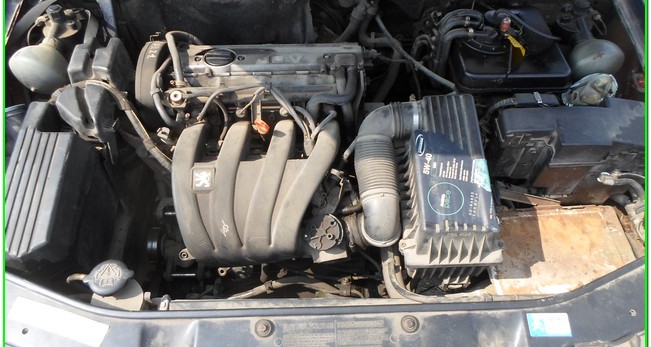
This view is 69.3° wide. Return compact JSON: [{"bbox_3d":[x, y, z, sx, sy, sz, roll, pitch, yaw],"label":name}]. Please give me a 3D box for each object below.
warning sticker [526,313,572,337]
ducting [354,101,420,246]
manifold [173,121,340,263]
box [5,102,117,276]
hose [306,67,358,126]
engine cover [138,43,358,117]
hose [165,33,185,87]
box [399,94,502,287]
[{"bbox_3d":[0.357,0.240,0.750,0.072,0.002,0.036,0,57,0],"label":"warning sticker"},{"bbox_3d":[0.115,-0.003,0.908,0.120,0.135,0.270,0,57,0],"label":"ducting"},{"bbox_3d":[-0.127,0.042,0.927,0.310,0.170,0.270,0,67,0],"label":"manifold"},{"bbox_3d":[-0.560,0.034,0.944,0.170,0.170,0.330,0,57,0],"label":"box"},{"bbox_3d":[0.015,-0.161,0.963,0.105,0.080,0.120,0,57,0],"label":"hose"},{"bbox_3d":[-0.157,-0.206,1.022,0.455,0.125,0.180,0,49,0],"label":"engine cover"},{"bbox_3d":[-0.310,-0.231,0.973,0.040,0.065,0.095,0,57,0],"label":"hose"},{"bbox_3d":[0.222,0.022,0.921,0.172,0.190,0.330,3,57,2],"label":"box"}]

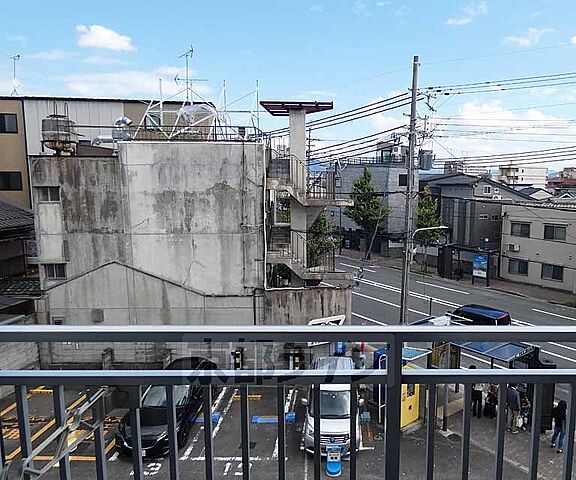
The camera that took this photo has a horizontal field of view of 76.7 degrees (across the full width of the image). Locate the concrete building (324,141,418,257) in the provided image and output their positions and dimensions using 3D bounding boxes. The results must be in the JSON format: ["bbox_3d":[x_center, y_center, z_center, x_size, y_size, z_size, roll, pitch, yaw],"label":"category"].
[{"bbox_3d":[10.255,-5.014,45.514,6.200,12.400,10.500,-7,11,-38],"label":"concrete building"}]

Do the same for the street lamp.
[{"bbox_3d":[7.184,2.233,18.936,3.700,6.050,0.350,-7,11,-38],"label":"street lamp"}]

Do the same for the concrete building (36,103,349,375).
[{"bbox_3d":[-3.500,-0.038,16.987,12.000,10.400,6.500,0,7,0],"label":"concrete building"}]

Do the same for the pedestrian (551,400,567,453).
[{"bbox_3d":[8.314,5.649,11.090,0.520,1.630,0.460,4,10,28],"label":"pedestrian"}]

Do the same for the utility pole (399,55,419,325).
[{"bbox_3d":[5.761,-1.399,17.248,0.350,13.750,0.350,-7,11,-38],"label":"utility pole"}]

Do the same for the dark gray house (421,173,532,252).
[{"bbox_3d":[21.451,-3.121,43.327,11.000,9.200,6.500,-7,11,-38],"label":"dark gray house"}]

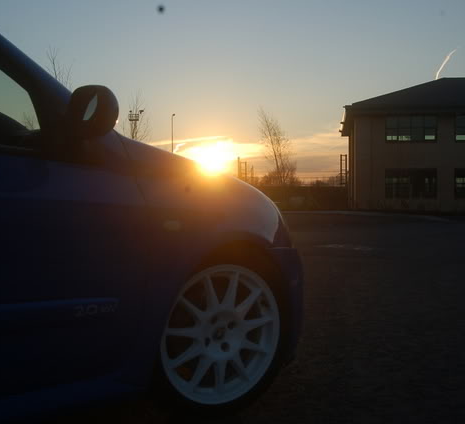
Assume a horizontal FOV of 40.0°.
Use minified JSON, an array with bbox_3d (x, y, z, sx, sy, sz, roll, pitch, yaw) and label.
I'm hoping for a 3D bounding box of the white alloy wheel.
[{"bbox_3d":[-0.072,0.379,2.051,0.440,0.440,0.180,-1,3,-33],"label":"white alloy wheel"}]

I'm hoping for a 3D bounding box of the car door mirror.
[{"bbox_3d":[-0.361,-0.264,1.673,0.120,0.138,0.200,-1,1,-33],"label":"car door mirror"}]

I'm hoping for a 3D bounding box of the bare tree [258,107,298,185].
[{"bbox_3d":[3.527,-4.467,50.000,3.100,7.700,3.000,0,1,0],"label":"bare tree"}]

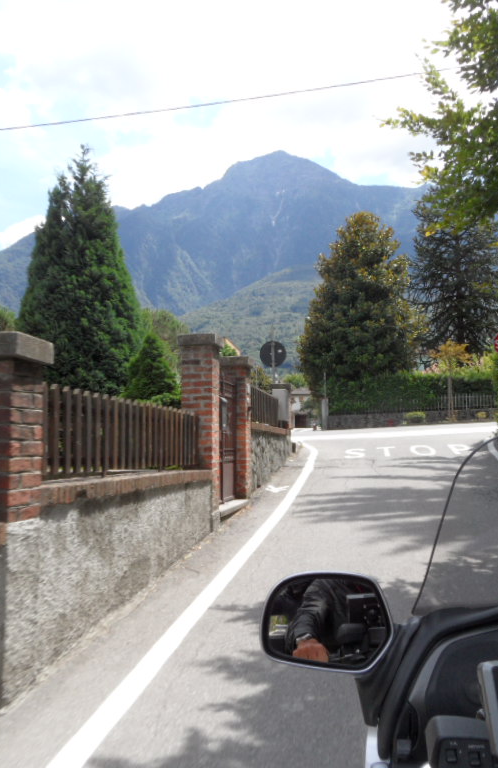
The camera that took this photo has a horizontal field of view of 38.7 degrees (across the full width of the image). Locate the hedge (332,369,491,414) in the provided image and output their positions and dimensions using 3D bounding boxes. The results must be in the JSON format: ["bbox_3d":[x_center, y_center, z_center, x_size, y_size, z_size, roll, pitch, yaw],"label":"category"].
[{"bbox_3d":[5.097,0.232,22.000,6.000,1.500,1.000,1,-5,-8],"label":"hedge"}]

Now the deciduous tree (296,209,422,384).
[{"bbox_3d":[3.969,-2.580,25.200,4.300,7.184,4.300,0,-5,0],"label":"deciduous tree"}]

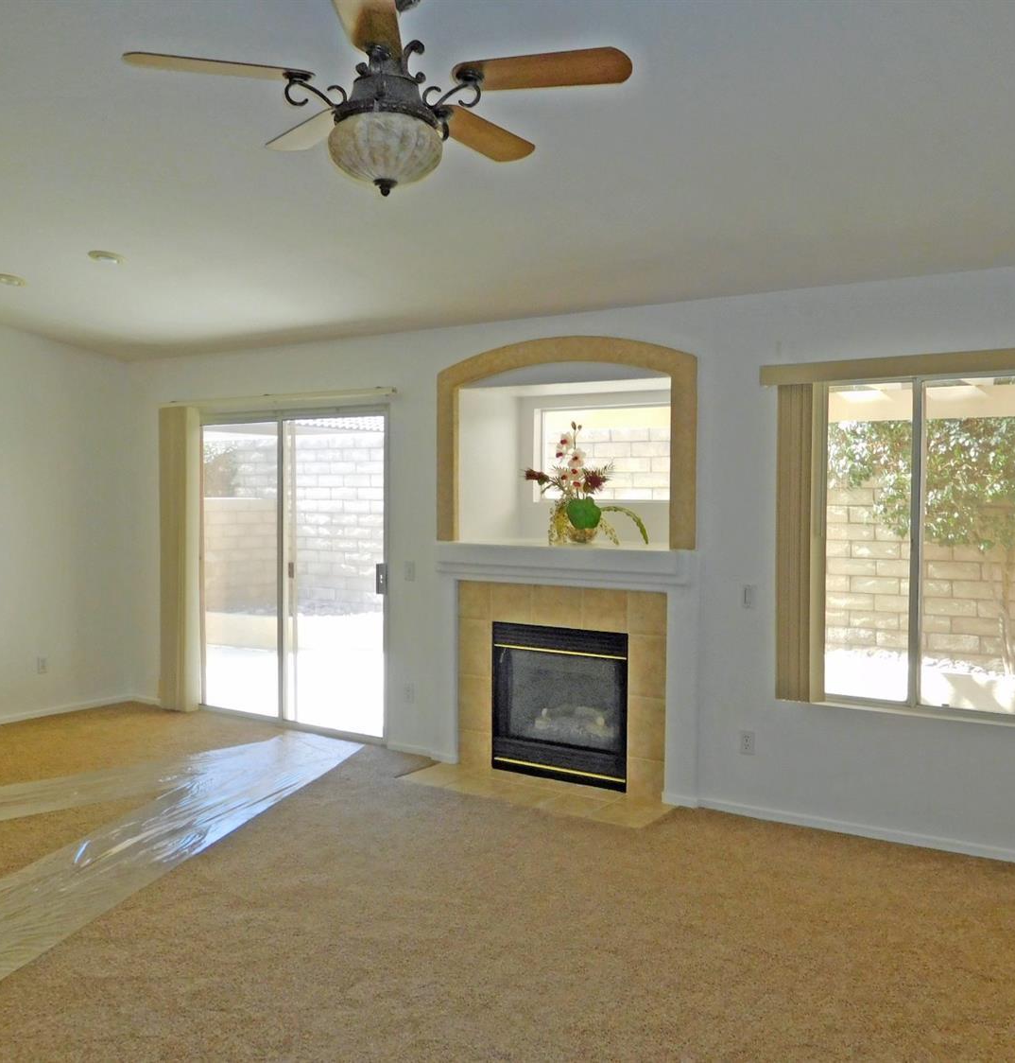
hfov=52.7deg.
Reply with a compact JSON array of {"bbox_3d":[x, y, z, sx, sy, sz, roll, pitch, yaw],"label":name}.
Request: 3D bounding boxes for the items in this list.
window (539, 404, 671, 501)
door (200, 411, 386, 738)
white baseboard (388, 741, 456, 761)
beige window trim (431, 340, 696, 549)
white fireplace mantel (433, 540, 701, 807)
[{"bbox_3d":[0.636,-0.456,6.048,1.060,0.575,0.090,1,2,33],"label":"window"},{"bbox_3d":[-1.394,0.239,6.548,1.690,2.020,0.100,1,2,33],"label":"door"},{"bbox_3d":[-0.507,1.277,5.936,0.505,0.070,0.035,1,2,33],"label":"white baseboard"},{"bbox_3d":[0.269,-0.477,5.428,1.570,1.100,0.090,1,2,33],"label":"beige window trim"},{"bbox_3d":[0.245,0.706,5.397,1.550,1.260,0.150,1,2,33],"label":"white fireplace mantel"}]

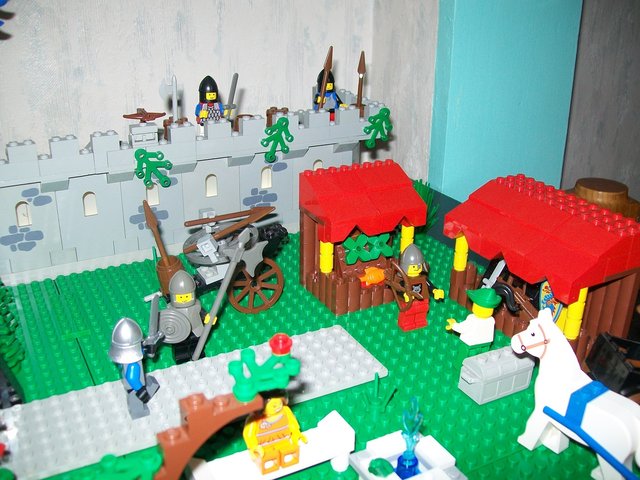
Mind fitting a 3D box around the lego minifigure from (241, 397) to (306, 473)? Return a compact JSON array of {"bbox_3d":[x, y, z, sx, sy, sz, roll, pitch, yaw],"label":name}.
[{"bbox_3d":[-0.017,0.072,0.256,0.026,0.030,0.018,-11,26,-26],"label":"lego minifigure"}]

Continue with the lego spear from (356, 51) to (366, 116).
[{"bbox_3d":[0.030,-0.110,0.479,0.006,0.050,0.004,-11,26,-26],"label":"lego spear"}]

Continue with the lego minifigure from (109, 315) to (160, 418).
[{"bbox_3d":[-0.078,0.052,0.280,0.022,0.047,0.023,-11,26,-26],"label":"lego minifigure"}]

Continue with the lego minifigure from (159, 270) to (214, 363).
[{"bbox_3d":[-0.062,0.039,0.313,0.026,0.045,0.019,-11,25,-26],"label":"lego minifigure"}]

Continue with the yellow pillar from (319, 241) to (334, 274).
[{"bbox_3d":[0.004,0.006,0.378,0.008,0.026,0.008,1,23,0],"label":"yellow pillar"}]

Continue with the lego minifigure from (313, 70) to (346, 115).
[{"bbox_3d":[0.007,-0.097,0.469,0.026,0.045,0.017,-11,26,-26],"label":"lego minifigure"}]

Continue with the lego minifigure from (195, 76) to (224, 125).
[{"bbox_3d":[-0.072,-0.086,0.427,0.024,0.045,0.016,-11,25,-26],"label":"lego minifigure"}]

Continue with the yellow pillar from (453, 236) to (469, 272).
[{"bbox_3d":[0.084,0.005,0.392,0.008,0.028,0.008,-11,26,-26],"label":"yellow pillar"}]

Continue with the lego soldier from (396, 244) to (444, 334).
[{"bbox_3d":[0.051,0.026,0.351,0.025,0.045,0.018,-9,24,-22],"label":"lego soldier"}]

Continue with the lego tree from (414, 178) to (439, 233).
[{"bbox_3d":[0.068,-0.023,0.472,0.029,0.041,0.029,-11,25,-26],"label":"lego tree"}]

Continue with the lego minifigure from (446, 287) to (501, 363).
[{"bbox_3d":[0.074,0.042,0.321,0.023,0.042,0.021,-9,24,-22],"label":"lego minifigure"}]

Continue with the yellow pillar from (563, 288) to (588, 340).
[{"bbox_3d":[0.126,0.035,0.326,0.008,0.029,0.008,-11,26,-26],"label":"yellow pillar"}]

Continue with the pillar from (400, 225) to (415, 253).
[{"bbox_3d":[0.054,-0.003,0.409,0.008,0.028,0.008,-11,26,-26],"label":"pillar"}]

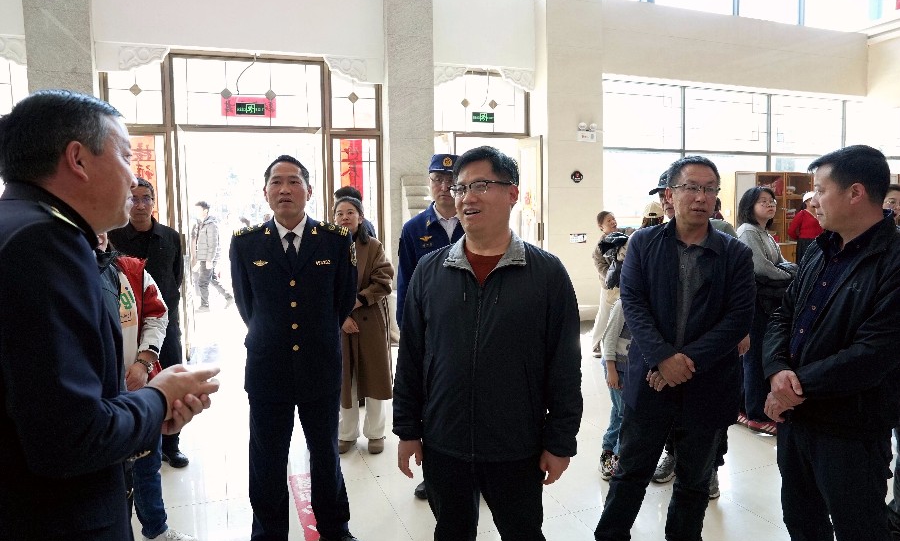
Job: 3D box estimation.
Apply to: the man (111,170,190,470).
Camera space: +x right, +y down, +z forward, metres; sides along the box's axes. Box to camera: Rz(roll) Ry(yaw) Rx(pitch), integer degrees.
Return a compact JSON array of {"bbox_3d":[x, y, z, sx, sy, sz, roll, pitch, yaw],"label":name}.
[{"bbox_3d":[-1.854,0.300,3.706,0.480,1.740,0.310,-3,5,-22],"label":"man"}]

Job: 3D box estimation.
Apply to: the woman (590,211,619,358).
[{"bbox_3d":[1.700,0.148,6.359,0.460,1.550,0.420,-5,6,-42],"label":"woman"}]

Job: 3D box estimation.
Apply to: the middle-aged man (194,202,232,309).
[{"bbox_3d":[-3.797,-0.236,9.666,0.620,1.740,0.480,-2,5,-17],"label":"middle-aged man"}]

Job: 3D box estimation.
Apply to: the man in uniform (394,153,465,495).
[{"bbox_3d":[-0.027,0.274,3.187,0.490,1.770,0.320,-1,4,3],"label":"man in uniform"}]

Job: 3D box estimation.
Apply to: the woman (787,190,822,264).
[{"bbox_3d":[4.411,-0.141,7.463,0.360,1.670,0.480,-3,5,-20],"label":"woman"}]

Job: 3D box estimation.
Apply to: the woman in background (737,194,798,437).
[{"bbox_3d":[2.174,0.239,4.182,0.420,1.630,0.350,-4,5,-32],"label":"woman in background"}]

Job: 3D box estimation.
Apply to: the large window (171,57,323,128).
[{"bbox_3d":[-2.444,-2.168,7.333,1.780,0.832,0.120,-3,5,-20],"label":"large window"}]

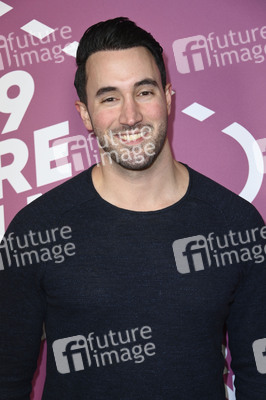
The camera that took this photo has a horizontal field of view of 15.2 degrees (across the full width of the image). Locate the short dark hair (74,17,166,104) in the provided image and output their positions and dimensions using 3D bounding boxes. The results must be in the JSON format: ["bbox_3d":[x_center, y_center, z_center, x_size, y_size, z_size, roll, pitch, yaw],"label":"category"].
[{"bbox_3d":[-0.026,-0.248,1.830,0.170,0.168,0.200,-10,3,-4],"label":"short dark hair"}]

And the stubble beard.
[{"bbox_3d":[0.003,-0.090,1.720,0.130,0.085,0.095,-10,5,-4],"label":"stubble beard"}]

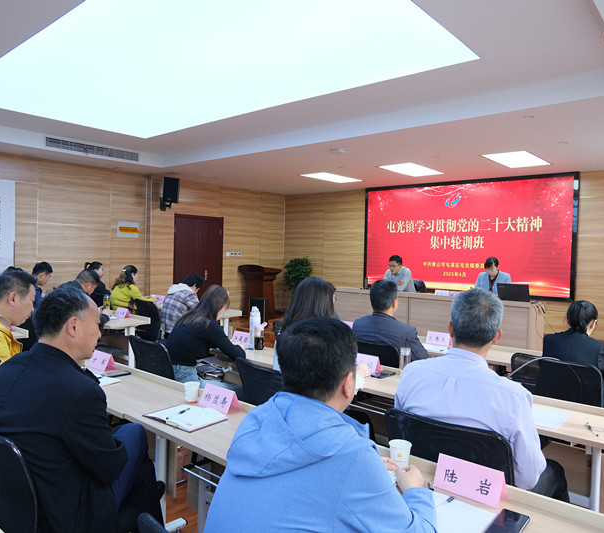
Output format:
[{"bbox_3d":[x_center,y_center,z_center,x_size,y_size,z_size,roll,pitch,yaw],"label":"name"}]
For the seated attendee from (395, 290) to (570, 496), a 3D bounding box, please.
[{"bbox_3d":[0.735,0.754,2.037,0.546,1.346,0.705,2,2,41],"label":"seated attendee"}]

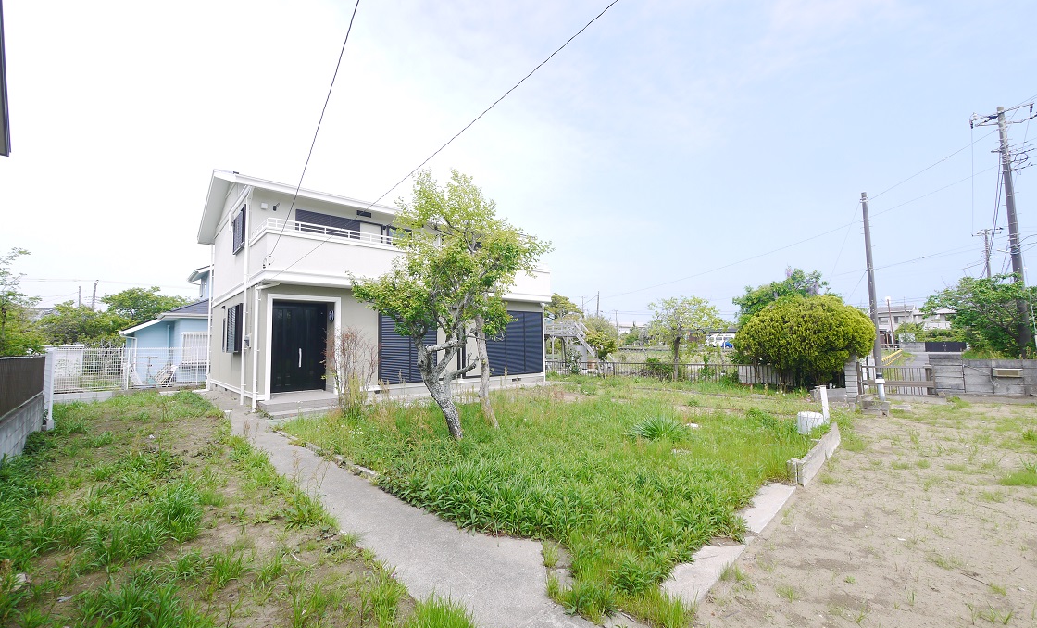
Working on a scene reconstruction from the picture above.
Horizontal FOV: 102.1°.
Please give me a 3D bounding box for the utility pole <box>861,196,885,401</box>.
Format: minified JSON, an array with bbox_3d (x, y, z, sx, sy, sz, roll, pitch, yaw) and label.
[{"bbox_3d":[13.510,-0.798,16.000,0.270,7.671,0.270,-5,-6,40],"label":"utility pole"}]

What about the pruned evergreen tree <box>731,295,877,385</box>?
[{"bbox_3d":[10.217,1.040,15.200,4.300,3.513,3.300,-4,-5,36],"label":"pruned evergreen tree"}]

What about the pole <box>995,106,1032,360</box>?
[{"bbox_3d":[22.397,-3.307,19.000,0.420,12.181,0.420,3,-6,-40],"label":"pole"}]

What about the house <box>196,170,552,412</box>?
[{"bbox_3d":[-5.095,-0.859,15.652,10.222,6.960,9.352,3,-6,-42],"label":"house"}]

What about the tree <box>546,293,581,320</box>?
[{"bbox_3d":[3.113,1.124,30.000,2.964,5.345,2.964,-2,-4,6],"label":"tree"}]

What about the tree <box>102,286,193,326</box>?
[{"bbox_3d":[-22.872,1.108,26.000,4.835,5.585,4.800,3,-6,-41],"label":"tree"}]

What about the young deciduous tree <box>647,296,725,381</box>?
[{"bbox_3d":[7.292,1.097,18.300,3.152,3.759,3.100,-3,-5,22],"label":"young deciduous tree"}]

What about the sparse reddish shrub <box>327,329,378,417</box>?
[{"bbox_3d":[-3.428,1.163,8.700,0.965,1.841,0.965,1,-5,-21],"label":"sparse reddish shrub"}]

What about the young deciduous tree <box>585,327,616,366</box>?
[{"bbox_3d":[4.005,1.874,20.500,1.599,2.428,1.599,-2,-4,11],"label":"young deciduous tree"}]

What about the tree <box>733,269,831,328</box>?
[{"bbox_3d":[10.999,0.527,17.300,3.706,4.821,3.200,-4,-5,32],"label":"tree"}]

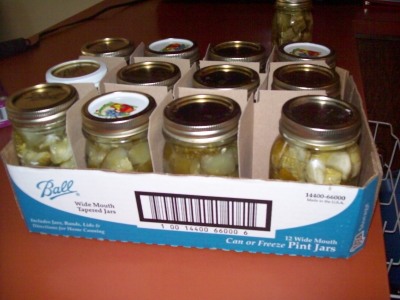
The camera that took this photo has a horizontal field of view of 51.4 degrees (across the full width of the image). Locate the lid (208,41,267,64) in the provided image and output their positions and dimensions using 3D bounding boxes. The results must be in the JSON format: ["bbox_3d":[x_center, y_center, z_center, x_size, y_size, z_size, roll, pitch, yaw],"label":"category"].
[{"bbox_3d":[0.051,-0.127,0.564,0.074,0.018,0.074,-1,31,1],"label":"lid"}]

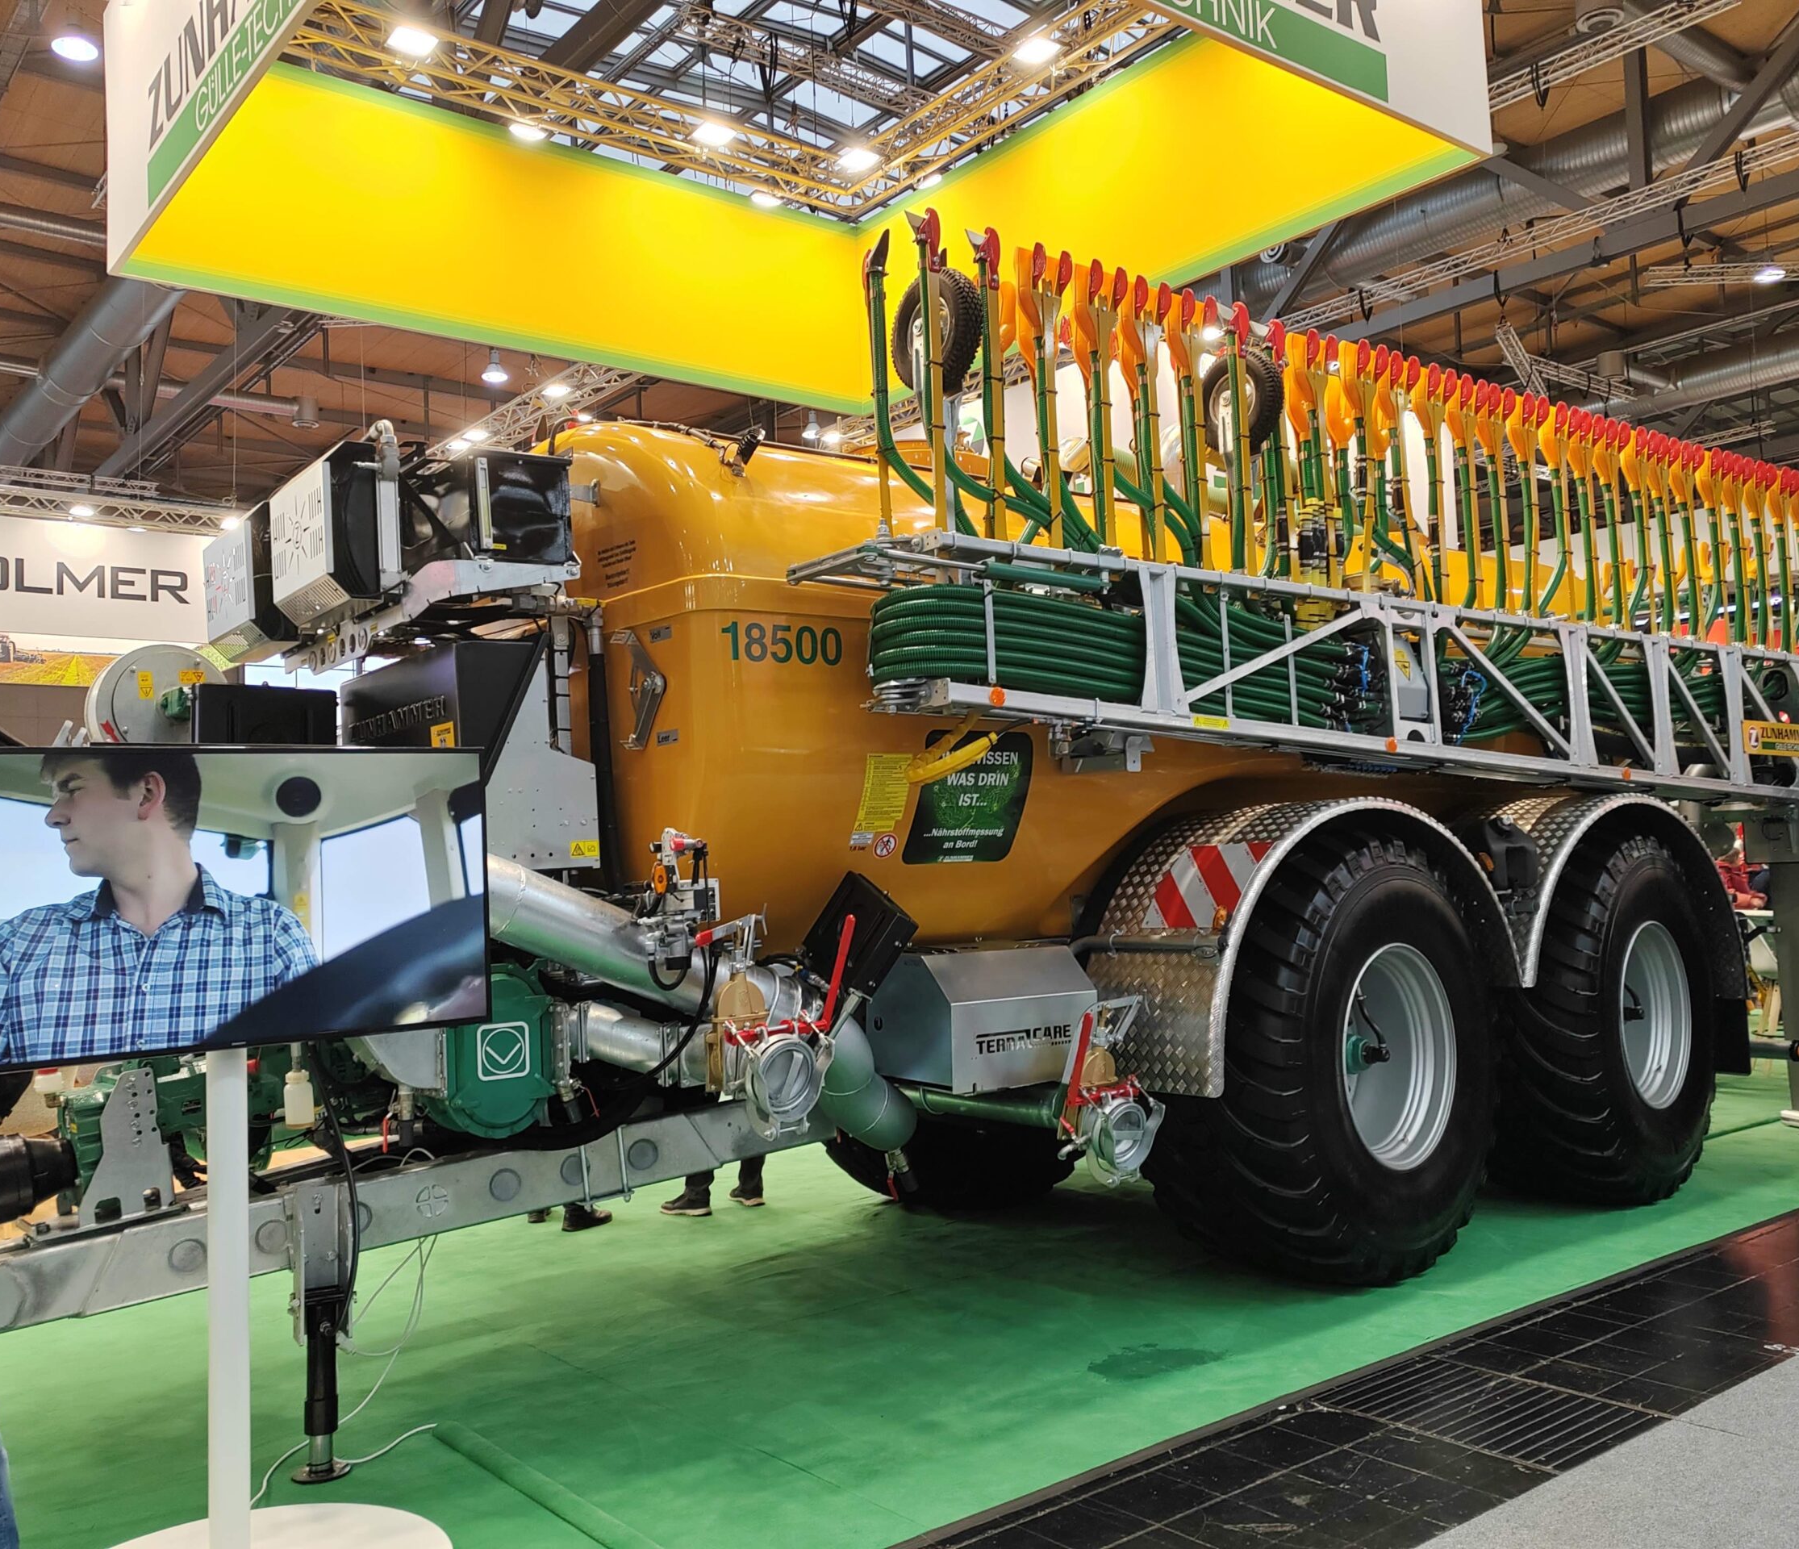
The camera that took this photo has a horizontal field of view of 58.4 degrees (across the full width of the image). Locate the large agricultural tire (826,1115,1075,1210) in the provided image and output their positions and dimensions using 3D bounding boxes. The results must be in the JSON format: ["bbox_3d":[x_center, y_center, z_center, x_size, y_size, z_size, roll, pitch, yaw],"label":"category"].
[{"bbox_3d":[0.326,1.224,8.100,1.790,1.760,0.770,1,-4,-39],"label":"large agricultural tire"}]

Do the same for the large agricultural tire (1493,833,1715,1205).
[{"bbox_3d":[3.277,1.124,7.761,1.790,1.760,0.770,1,-5,-42],"label":"large agricultural tire"}]

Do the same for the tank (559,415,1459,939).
[{"bbox_3d":[1.122,-0.232,7.485,6.300,1.950,2.300,1,-4,-39],"label":"tank"}]

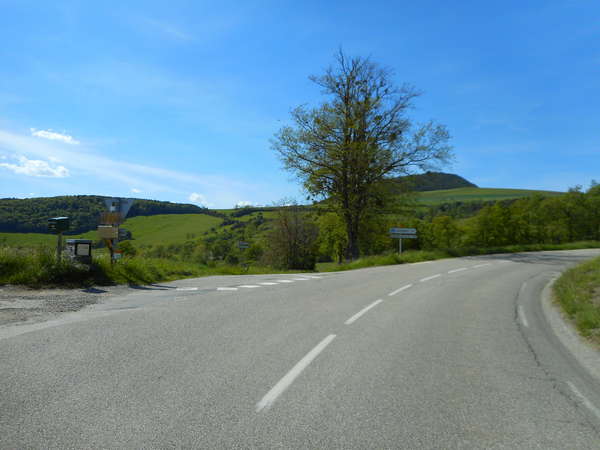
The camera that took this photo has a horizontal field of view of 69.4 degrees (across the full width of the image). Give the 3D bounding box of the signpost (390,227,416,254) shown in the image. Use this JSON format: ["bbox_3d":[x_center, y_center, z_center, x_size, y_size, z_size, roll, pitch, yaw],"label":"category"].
[{"bbox_3d":[6.424,1.041,27.000,1.660,1.780,0.120,0,-2,10],"label":"signpost"}]

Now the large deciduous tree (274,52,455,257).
[{"bbox_3d":[4.760,-5.331,33.000,13.500,16.100,12.300,0,-1,0],"label":"large deciduous tree"}]

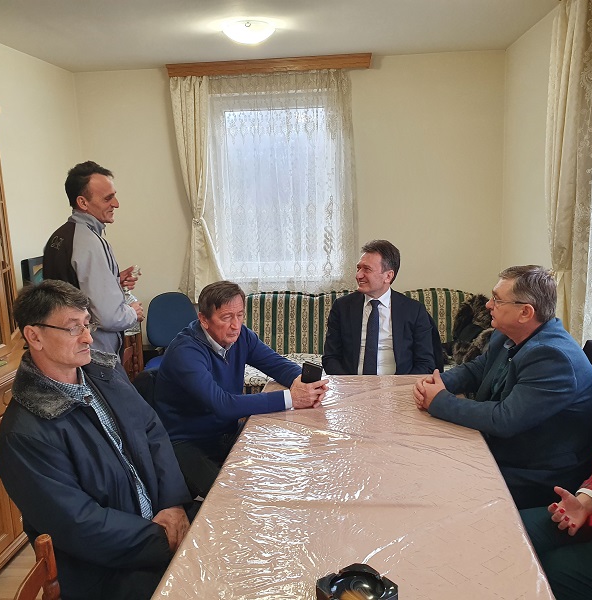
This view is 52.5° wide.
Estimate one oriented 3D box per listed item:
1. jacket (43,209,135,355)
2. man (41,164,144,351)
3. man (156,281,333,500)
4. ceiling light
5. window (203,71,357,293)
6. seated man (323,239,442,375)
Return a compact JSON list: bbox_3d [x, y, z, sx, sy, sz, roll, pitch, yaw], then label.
[{"bbox_3d":[-0.861,-0.020,2.532,0.350,0.660,0.460,-9,12,-30],"label":"jacket"},{"bbox_3d":[-0.837,0.294,2.591,0.390,1.730,0.480,-9,12,-30],"label":"man"},{"bbox_3d":[-0.221,0.556,2.307,0.660,1.270,0.540,4,13,31],"label":"man"},{"bbox_3d":[-0.253,-1.437,3.234,0.290,0.100,0.290,-1,11,6],"label":"ceiling light"},{"bbox_3d":[-0.101,-0.824,4.371,1.020,1.480,0.130,-2,11,2],"label":"window"},{"bbox_3d":[0.403,0.418,2.702,0.530,1.340,0.700,0,11,11],"label":"seated man"}]

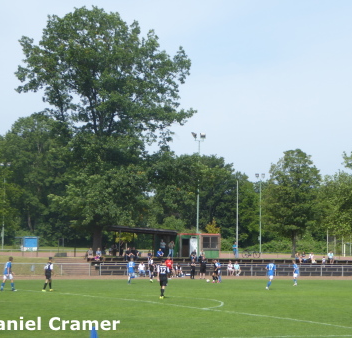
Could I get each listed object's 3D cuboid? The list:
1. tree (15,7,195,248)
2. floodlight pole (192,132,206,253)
[{"bbox_3d":[-7.628,-4.266,128.919,19.400,27.500,18.800,1,-4,0],"label":"tree"},{"bbox_3d":[2.844,3.155,146.000,1.850,15.400,0.900,3,-5,-26],"label":"floodlight pole"}]

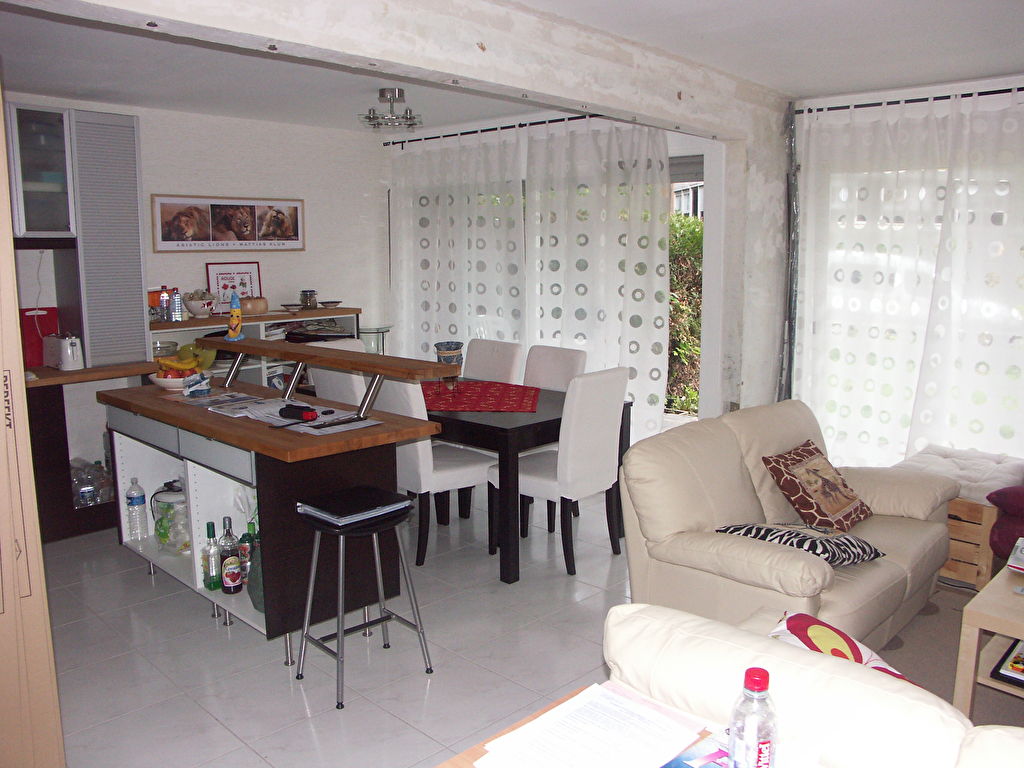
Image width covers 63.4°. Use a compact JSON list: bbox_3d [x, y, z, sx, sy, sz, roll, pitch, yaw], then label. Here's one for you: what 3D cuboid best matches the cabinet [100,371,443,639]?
[{"bbox_3d":[-1.089,0.540,3.553,0.645,0.900,1.700,-9,12,-44],"label":"cabinet"}]

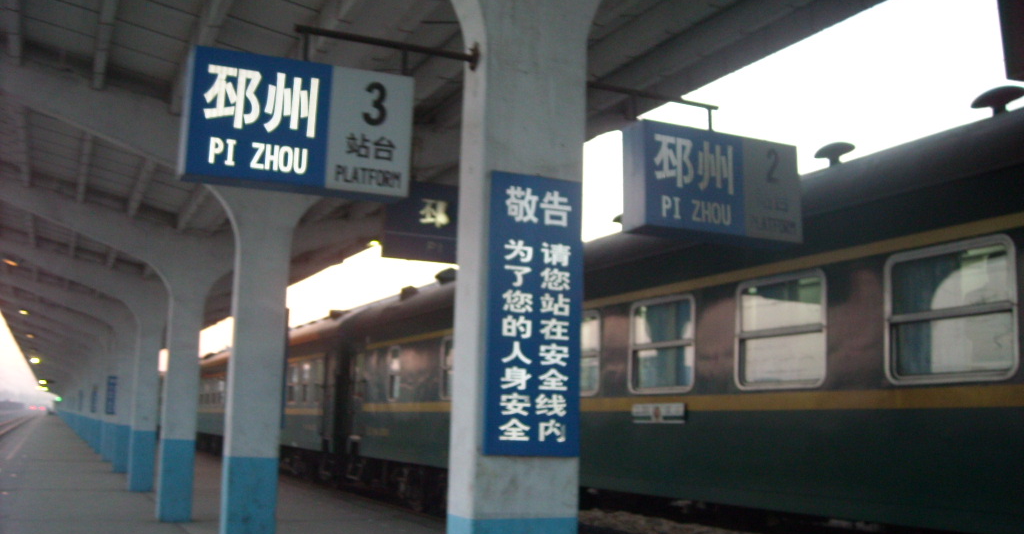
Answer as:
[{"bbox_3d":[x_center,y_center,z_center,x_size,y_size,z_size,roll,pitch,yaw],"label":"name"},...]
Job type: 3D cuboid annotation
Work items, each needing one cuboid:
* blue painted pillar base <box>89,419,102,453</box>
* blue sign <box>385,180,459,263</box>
[{"bbox_3d":[-14.442,6.028,36.521,0.470,1.183,0.277,5,-9,-24],"label":"blue painted pillar base"},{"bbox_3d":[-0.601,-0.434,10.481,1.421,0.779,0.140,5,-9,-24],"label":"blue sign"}]

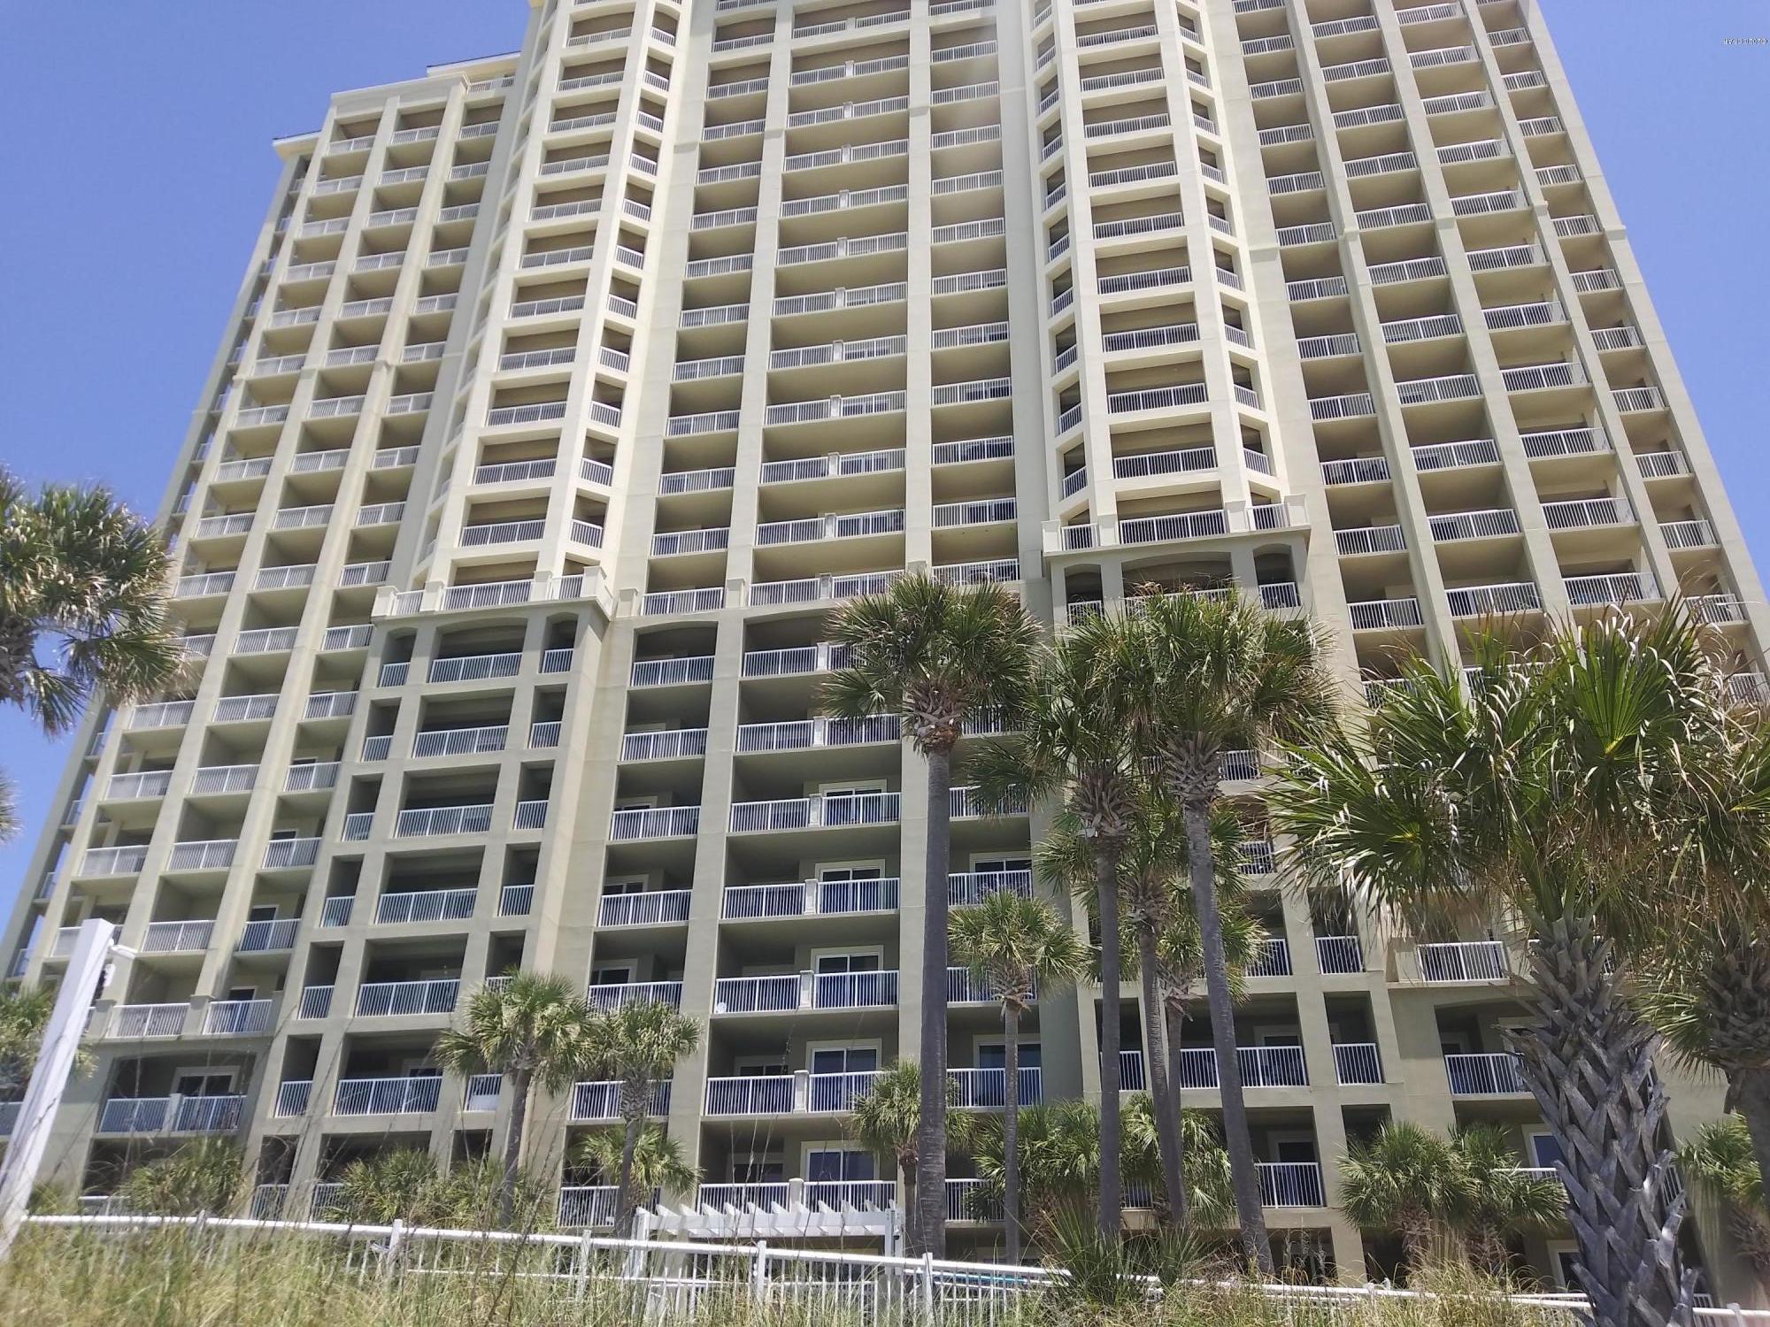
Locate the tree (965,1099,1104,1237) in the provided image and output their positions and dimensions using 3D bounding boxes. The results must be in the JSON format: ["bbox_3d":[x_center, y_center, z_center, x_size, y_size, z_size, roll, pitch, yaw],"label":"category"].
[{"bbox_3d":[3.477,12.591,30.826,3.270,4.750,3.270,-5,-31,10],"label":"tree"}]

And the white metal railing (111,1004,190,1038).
[{"bbox_3d":[-23.840,11.586,43.076,2.714,1.028,0.100,-5,-31,10],"label":"white metal railing"}]

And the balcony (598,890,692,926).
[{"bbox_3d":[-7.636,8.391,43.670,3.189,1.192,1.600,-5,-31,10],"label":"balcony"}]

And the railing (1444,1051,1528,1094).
[{"bbox_3d":[15.899,10.752,34.713,2.251,1.043,0.100,-5,-31,10],"label":"railing"}]

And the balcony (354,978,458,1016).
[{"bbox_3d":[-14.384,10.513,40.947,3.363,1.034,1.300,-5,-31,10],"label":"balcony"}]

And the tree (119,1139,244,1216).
[{"bbox_3d":[-17.946,13.195,33.822,2.750,1.924,2.750,15,-33,-22],"label":"tree"}]

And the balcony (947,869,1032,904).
[{"bbox_3d":[3.150,7.323,41.311,3.042,1.200,1.500,-5,-31,10],"label":"balcony"}]

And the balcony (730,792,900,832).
[{"bbox_3d":[-2.236,5.354,45.086,5.871,1.100,1.200,-5,-31,10],"label":"balcony"}]

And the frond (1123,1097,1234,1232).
[{"bbox_3d":[6.710,11.423,30.561,2.500,2.807,2.500,-5,-31,10],"label":"frond"}]

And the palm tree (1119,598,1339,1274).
[{"bbox_3d":[5.390,3.616,19.153,3.255,10.900,3.255,-5,-31,10],"label":"palm tree"}]

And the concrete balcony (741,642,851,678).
[{"bbox_3d":[-2.154,0.081,48.195,5.890,1.100,1.200,-5,-31,10],"label":"concrete balcony"}]

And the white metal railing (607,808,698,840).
[{"bbox_3d":[-7.456,5.233,43.194,3.005,1.039,0.100,-5,-31,10],"label":"white metal railing"}]

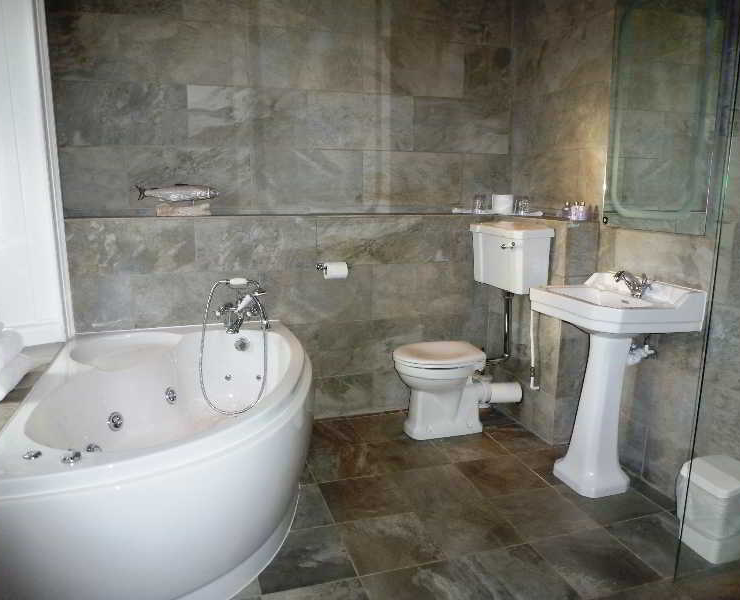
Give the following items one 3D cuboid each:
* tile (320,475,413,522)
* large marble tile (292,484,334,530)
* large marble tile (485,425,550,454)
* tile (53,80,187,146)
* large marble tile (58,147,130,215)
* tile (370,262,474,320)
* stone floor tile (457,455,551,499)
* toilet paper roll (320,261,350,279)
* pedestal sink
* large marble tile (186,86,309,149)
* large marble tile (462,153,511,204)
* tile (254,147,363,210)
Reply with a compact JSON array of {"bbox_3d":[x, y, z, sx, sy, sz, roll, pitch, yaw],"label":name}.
[{"bbox_3d":[-0.025,0.787,2.202,0.303,0.012,0.313,-3,10,-16],"label":"tile"},{"bbox_3d":[-0.318,0.818,2.165,0.300,0.015,0.302,-3,10,-16],"label":"large marble tile"},{"bbox_3d":[0.757,0.705,2.778,0.245,0.015,0.300,-3,10,-16],"label":"large marble tile"},{"bbox_3d":[-1.198,-0.896,2.686,0.606,0.302,0.012,-3,10,-16],"label":"tile"},{"bbox_3d":[-1.334,-0.591,2.695,0.309,0.300,0.012,-3,10,-16],"label":"large marble tile"},{"bbox_3d":[0.299,-0.056,3.068,0.599,0.302,0.012,-3,10,-16],"label":"tile"},{"bbox_3d":[0.571,0.770,2.417,0.305,0.015,0.302,-3,10,-16],"label":"stone floor tile"},{"bbox_3d":[-0.171,-0.153,2.837,0.113,0.090,0.090,-3,10,-16],"label":"toilet paper roll"},{"bbox_3d":[0.951,0.341,2.284,0.405,0.850,0.570,-3,11,-17],"label":"pedestal sink"},{"bbox_3d":[-0.617,-0.929,2.853,0.605,0.302,0.012,-3,10,-16],"label":"large marble tile"},{"bbox_3d":[0.682,-0.705,3.276,0.301,0.300,0.012,-3,10,-16],"label":"large marble tile"},{"bbox_3d":[-0.320,-0.648,2.961,0.597,0.300,0.012,-3,11,-17],"label":"tile"}]

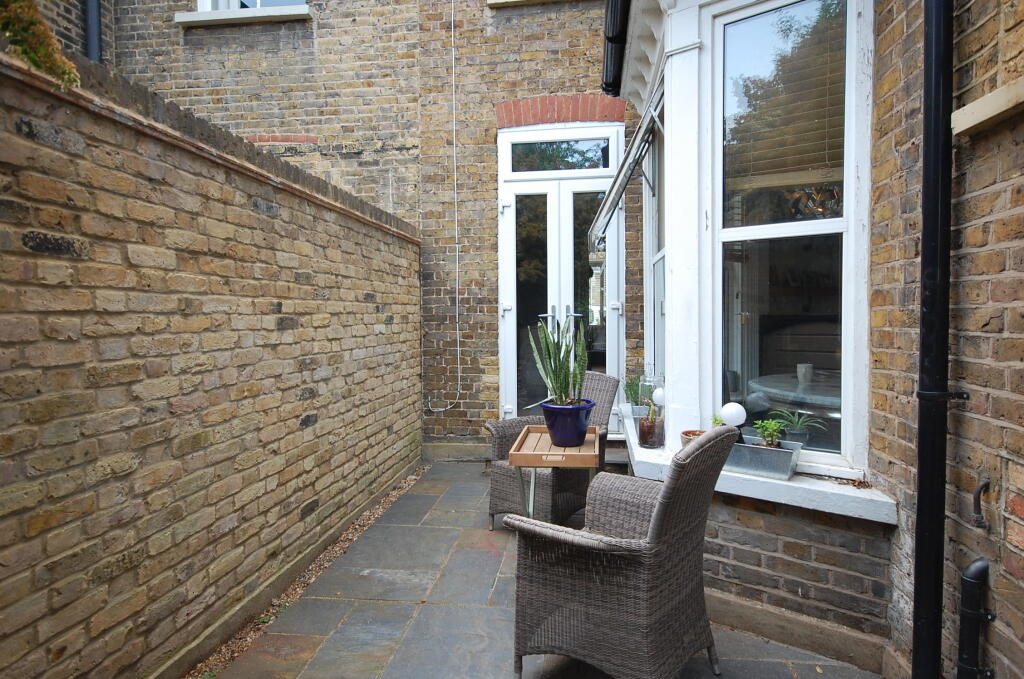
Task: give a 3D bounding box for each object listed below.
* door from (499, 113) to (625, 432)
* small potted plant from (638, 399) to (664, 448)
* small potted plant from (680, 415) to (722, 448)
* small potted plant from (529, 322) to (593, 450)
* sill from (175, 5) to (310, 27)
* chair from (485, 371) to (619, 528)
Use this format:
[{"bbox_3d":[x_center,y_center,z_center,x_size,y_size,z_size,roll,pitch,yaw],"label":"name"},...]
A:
[{"bbox_3d":[0.438,-0.514,5.287,1.115,2.750,0.100,0,2,8],"label":"door"},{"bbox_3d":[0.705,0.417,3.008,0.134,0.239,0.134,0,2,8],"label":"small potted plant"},{"bbox_3d":[0.860,0.444,2.709,0.184,0.203,0.175,0,2,8],"label":"small potted plant"},{"bbox_3d":[0.248,0.208,2.962,0.328,0.620,0.290,0,2,8],"label":"small potted plant"},{"bbox_3d":[-2.442,-2.950,5.484,1.296,0.080,0.170,0,2,8],"label":"sill"},{"bbox_3d":[0.267,0.697,3.662,0.580,0.920,0.640,2,3,44],"label":"chair"}]

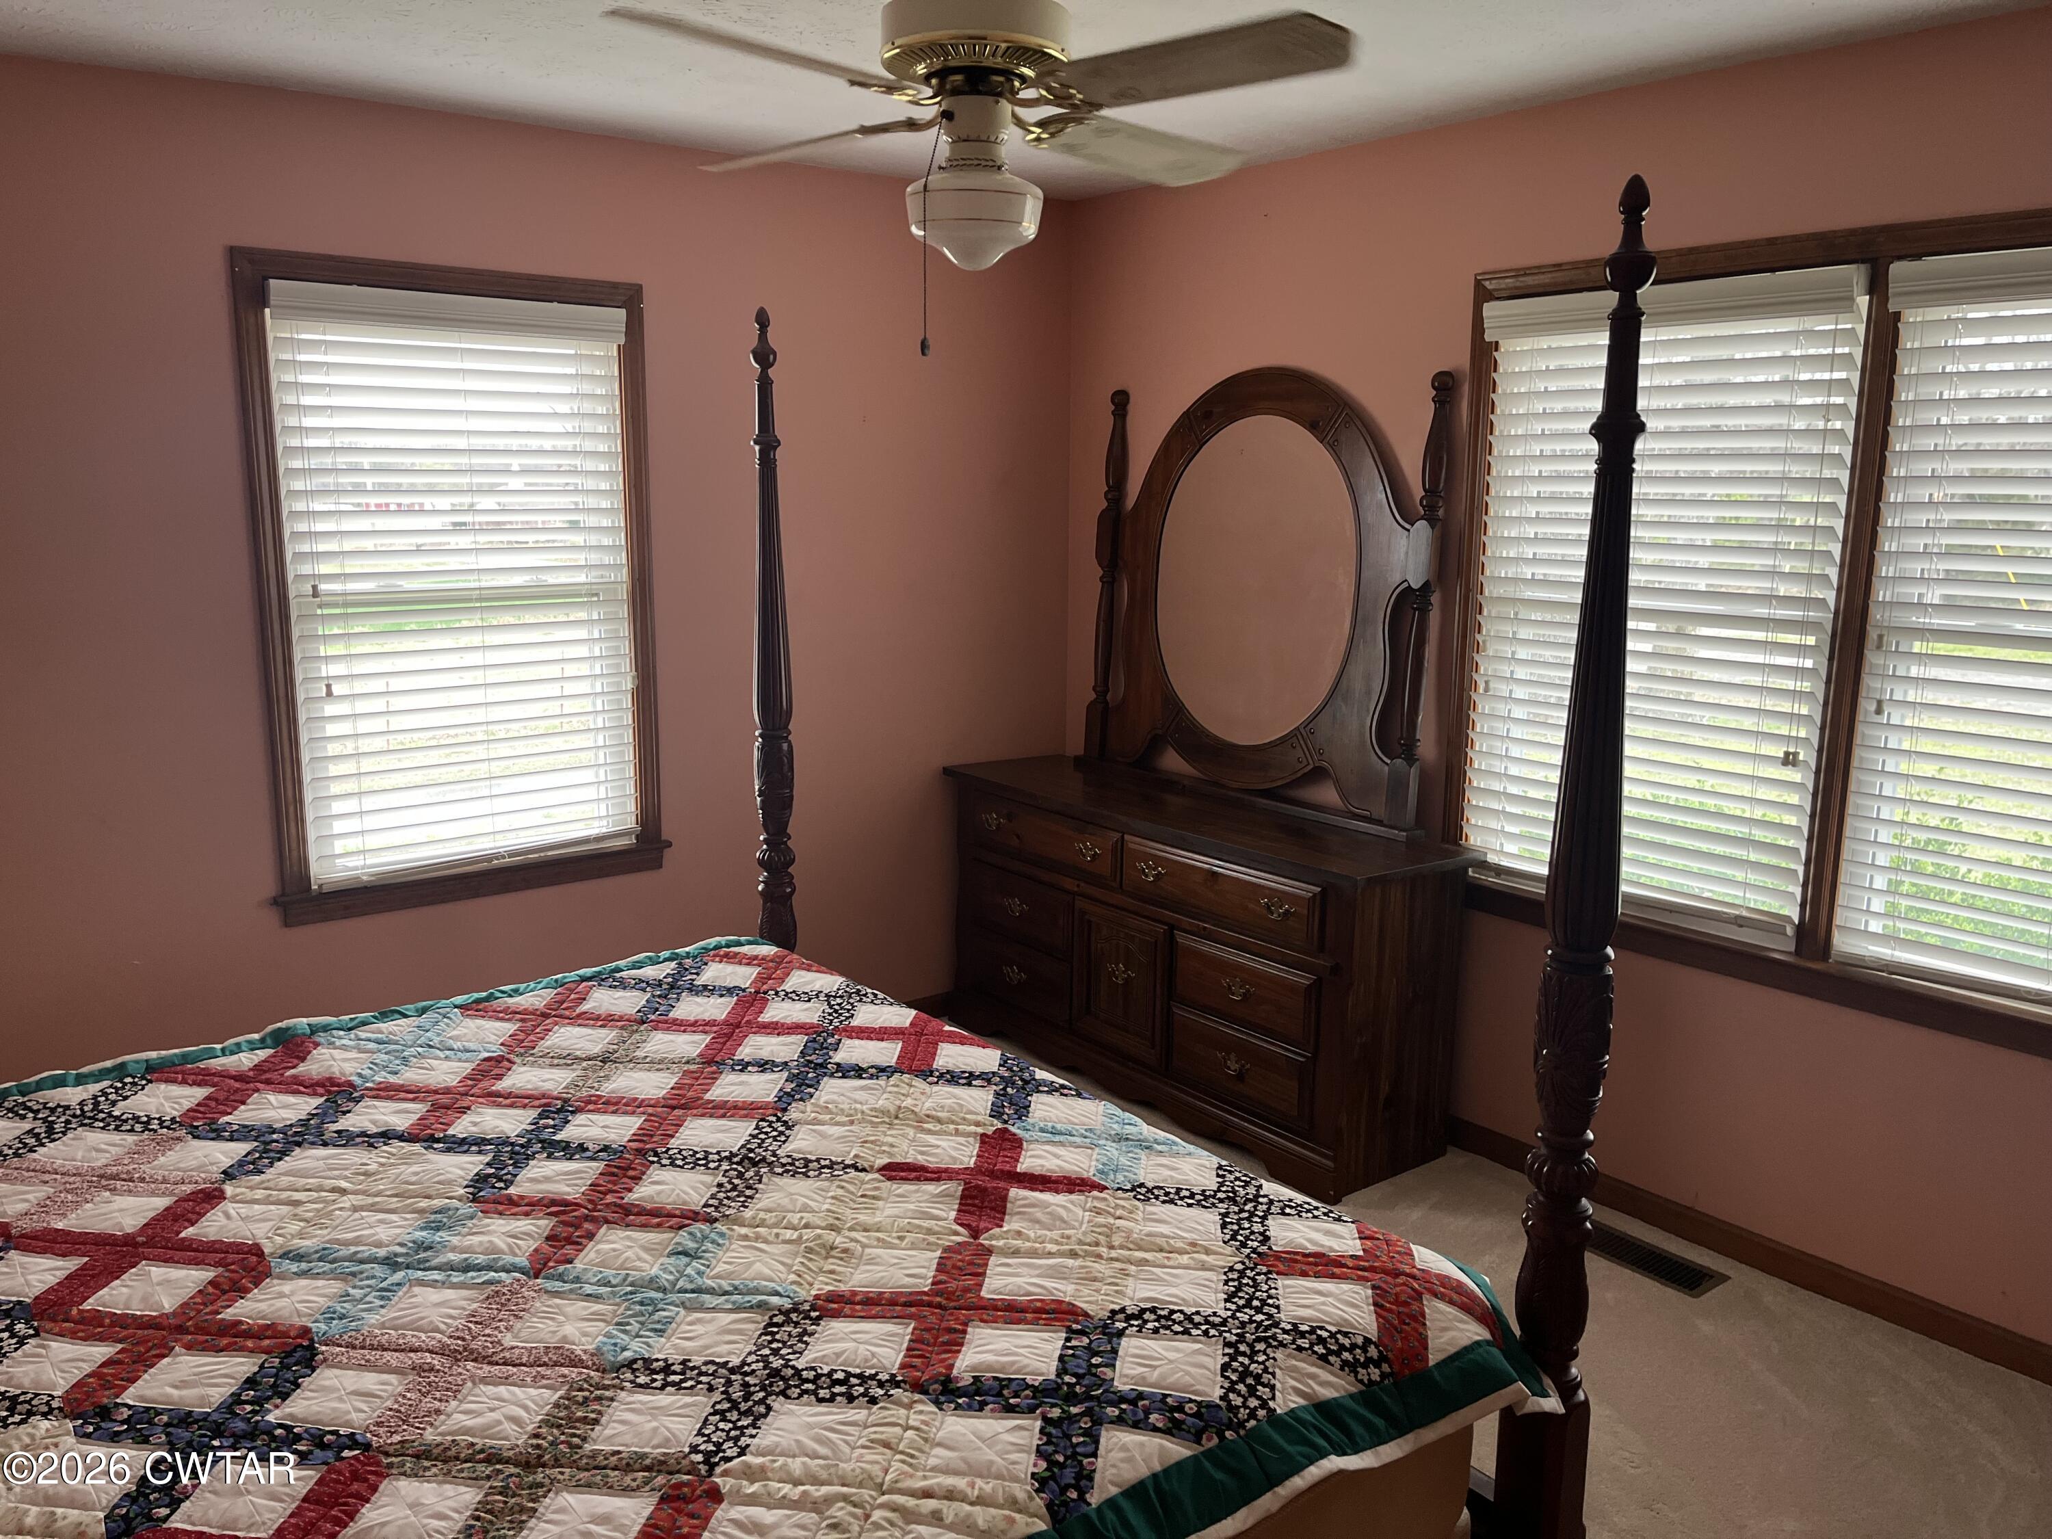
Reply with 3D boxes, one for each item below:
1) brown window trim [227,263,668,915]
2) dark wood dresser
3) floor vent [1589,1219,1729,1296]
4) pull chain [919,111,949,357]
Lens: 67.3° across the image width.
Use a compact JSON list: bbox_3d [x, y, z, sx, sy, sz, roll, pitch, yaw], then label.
[{"bbox_3d":[-1.300,-0.410,3.601,0.945,1.463,0.060,-8,14,-38],"label":"brown window trim"},{"bbox_3d":[0.414,0.480,4.159,0.441,0.783,1.560,-8,14,-38],"label":"dark wood dresser"},{"bbox_3d":[1.316,1.042,3.319,0.134,0.014,0.345,-8,14,-38],"label":"floor vent"},{"bbox_3d":[-0.119,-0.695,2.008,0.036,0.305,0.032,0,11,-3],"label":"pull chain"}]

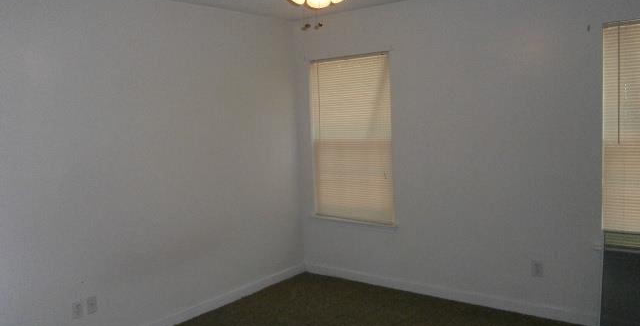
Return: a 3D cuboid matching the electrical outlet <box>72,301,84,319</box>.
[{"bbox_3d":[-1.571,0.959,3.128,0.012,0.113,0.073,2,7,40],"label":"electrical outlet"}]

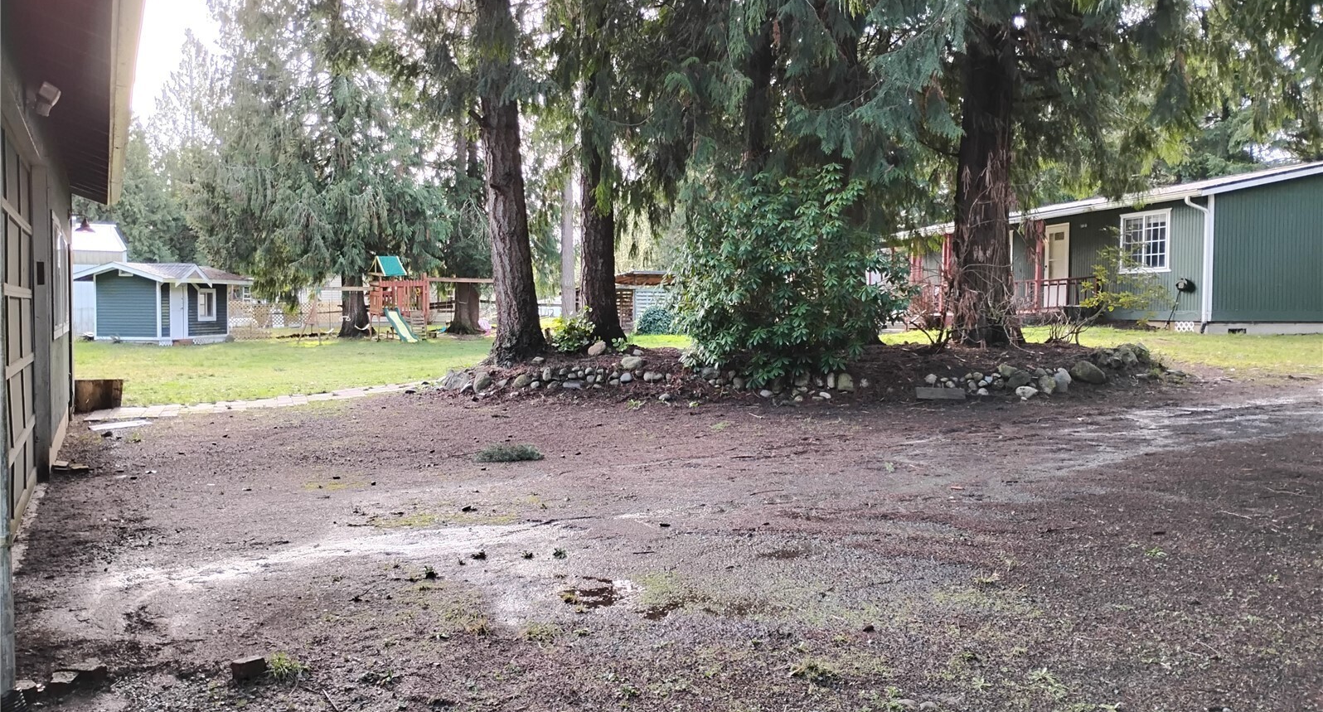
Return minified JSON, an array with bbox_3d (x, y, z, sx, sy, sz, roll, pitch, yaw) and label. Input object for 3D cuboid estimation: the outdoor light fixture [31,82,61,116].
[{"bbox_3d":[-3.702,-1.550,6.450,0.170,0.190,0.180,-1,3,-28],"label":"outdoor light fixture"}]

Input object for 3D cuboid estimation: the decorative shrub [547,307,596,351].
[{"bbox_3d":[-1.610,-0.484,19.300,0.860,0.820,0.800,0,2,-4],"label":"decorative shrub"}]

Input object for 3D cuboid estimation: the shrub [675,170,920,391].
[{"bbox_3d":[1.919,-1.166,15.300,3.350,3.000,2.800,0,2,7],"label":"shrub"}]

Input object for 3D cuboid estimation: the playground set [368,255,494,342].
[{"bbox_3d":[-8.572,-2.217,40.300,4.900,3.200,2.900,-1,3,-33],"label":"playground set"}]

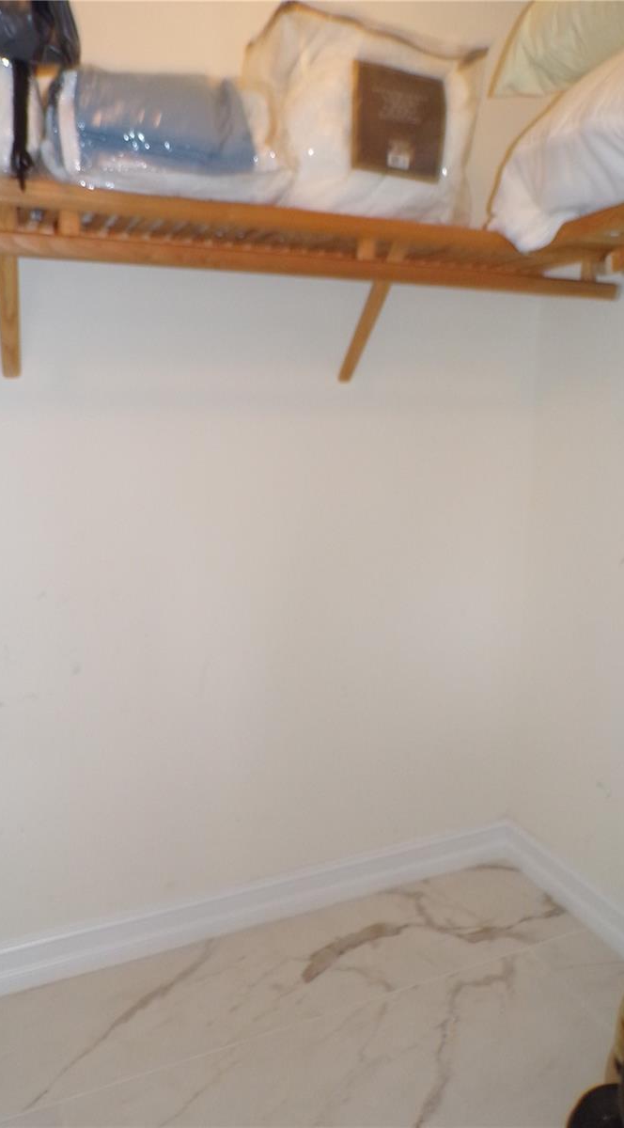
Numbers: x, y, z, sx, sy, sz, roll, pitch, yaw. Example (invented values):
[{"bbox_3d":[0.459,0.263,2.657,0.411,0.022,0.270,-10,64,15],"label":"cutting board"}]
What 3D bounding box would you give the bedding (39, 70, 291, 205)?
[{"bbox_3d":[-0.284,-0.748,1.442,0.405,0.197,0.280,-5,13,-23],"label":"bedding"}]

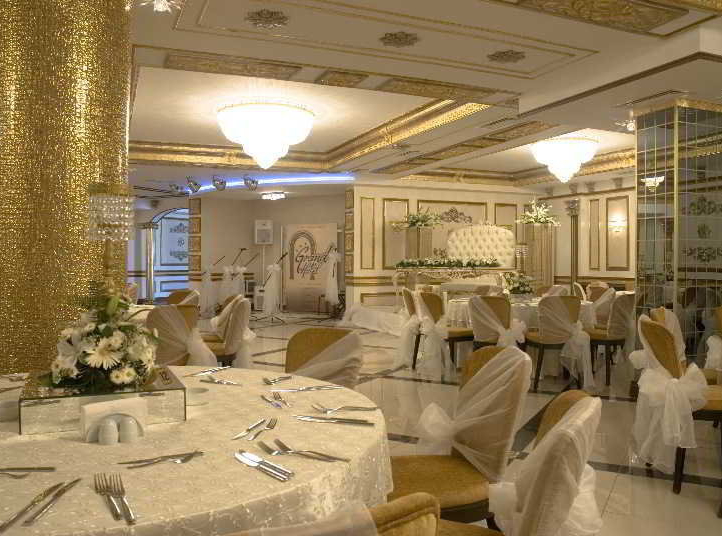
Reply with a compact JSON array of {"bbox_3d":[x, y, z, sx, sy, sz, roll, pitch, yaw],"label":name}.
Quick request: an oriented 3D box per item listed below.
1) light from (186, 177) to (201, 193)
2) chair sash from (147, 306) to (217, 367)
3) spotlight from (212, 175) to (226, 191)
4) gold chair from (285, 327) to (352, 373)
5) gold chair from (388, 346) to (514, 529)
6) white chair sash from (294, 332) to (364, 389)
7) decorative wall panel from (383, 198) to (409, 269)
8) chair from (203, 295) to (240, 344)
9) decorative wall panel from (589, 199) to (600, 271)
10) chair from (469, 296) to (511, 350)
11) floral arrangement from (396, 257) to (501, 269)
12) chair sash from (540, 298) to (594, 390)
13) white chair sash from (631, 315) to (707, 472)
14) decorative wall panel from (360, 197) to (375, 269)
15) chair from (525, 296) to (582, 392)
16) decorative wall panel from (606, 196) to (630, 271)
[{"bbox_3d":[-2.964,-1.452,10.579,0.250,0.280,0.270,-1,1,-30],"label":"light"},{"bbox_3d":[-1.278,0.663,4.360,0.480,0.750,0.260,-1,1,-23],"label":"chair sash"},{"bbox_3d":[-2.605,-1.563,10.984,0.250,0.290,0.270,0,1,-9],"label":"spotlight"},{"bbox_3d":[-0.310,0.755,2.768,0.480,0.910,0.580,0,1,25],"label":"gold chair"},{"bbox_3d":[0.227,0.743,2.111,0.560,0.890,0.470,0,1,-18],"label":"gold chair"},{"bbox_3d":[-0.173,0.672,2.880,0.450,0.710,0.220,0,1,30],"label":"white chair sash"},{"bbox_3d":[0.726,-0.706,12.293,0.600,1.420,0.050,0,1,-24],"label":"decorative wall panel"},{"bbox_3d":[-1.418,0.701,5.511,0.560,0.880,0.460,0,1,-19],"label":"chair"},{"bbox_3d":[4.816,-0.691,12.393,0.050,1.420,0.280,0,1,-24],"label":"decorative wall panel"},{"bbox_3d":[1.330,0.720,6.008,0.480,0.910,0.580,0,1,20],"label":"chair"},{"bbox_3d":[1.580,-0.107,10.600,2.150,0.210,0.270,0,0,-23],"label":"floral arrangement"},{"bbox_3d":[1.900,0.695,5.520,0.500,0.840,0.250,0,0,-8],"label":"chair sash"},{"bbox_3d":[1.672,0.697,3.261,0.280,0.820,0.470,0,1,6],"label":"white chair sash"},{"bbox_3d":[0.113,-0.642,10.842,0.300,1.300,0.040,-1,1,-24],"label":"decorative wall panel"},{"bbox_3d":[1.842,0.689,5.771,0.470,0.880,0.560,0,1,-9],"label":"chair"},{"bbox_3d":[5.750,-0.778,13.450,0.060,1.650,0.620,0,0,-25],"label":"decorative wall panel"}]

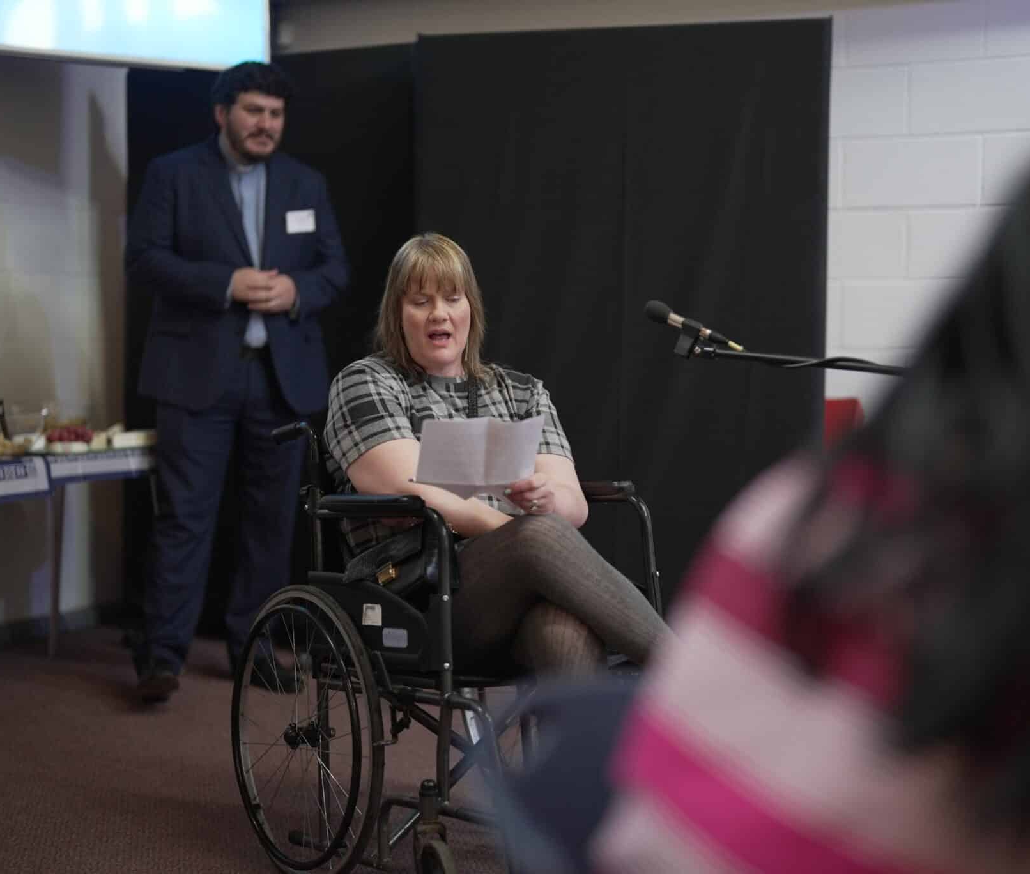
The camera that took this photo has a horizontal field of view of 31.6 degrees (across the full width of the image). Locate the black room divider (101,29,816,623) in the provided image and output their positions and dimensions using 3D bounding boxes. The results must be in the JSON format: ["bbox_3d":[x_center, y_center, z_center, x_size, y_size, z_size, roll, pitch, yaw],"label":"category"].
[{"bbox_3d":[-0.287,-0.251,5.628,2.528,1.925,0.272,3,4,28],"label":"black room divider"}]

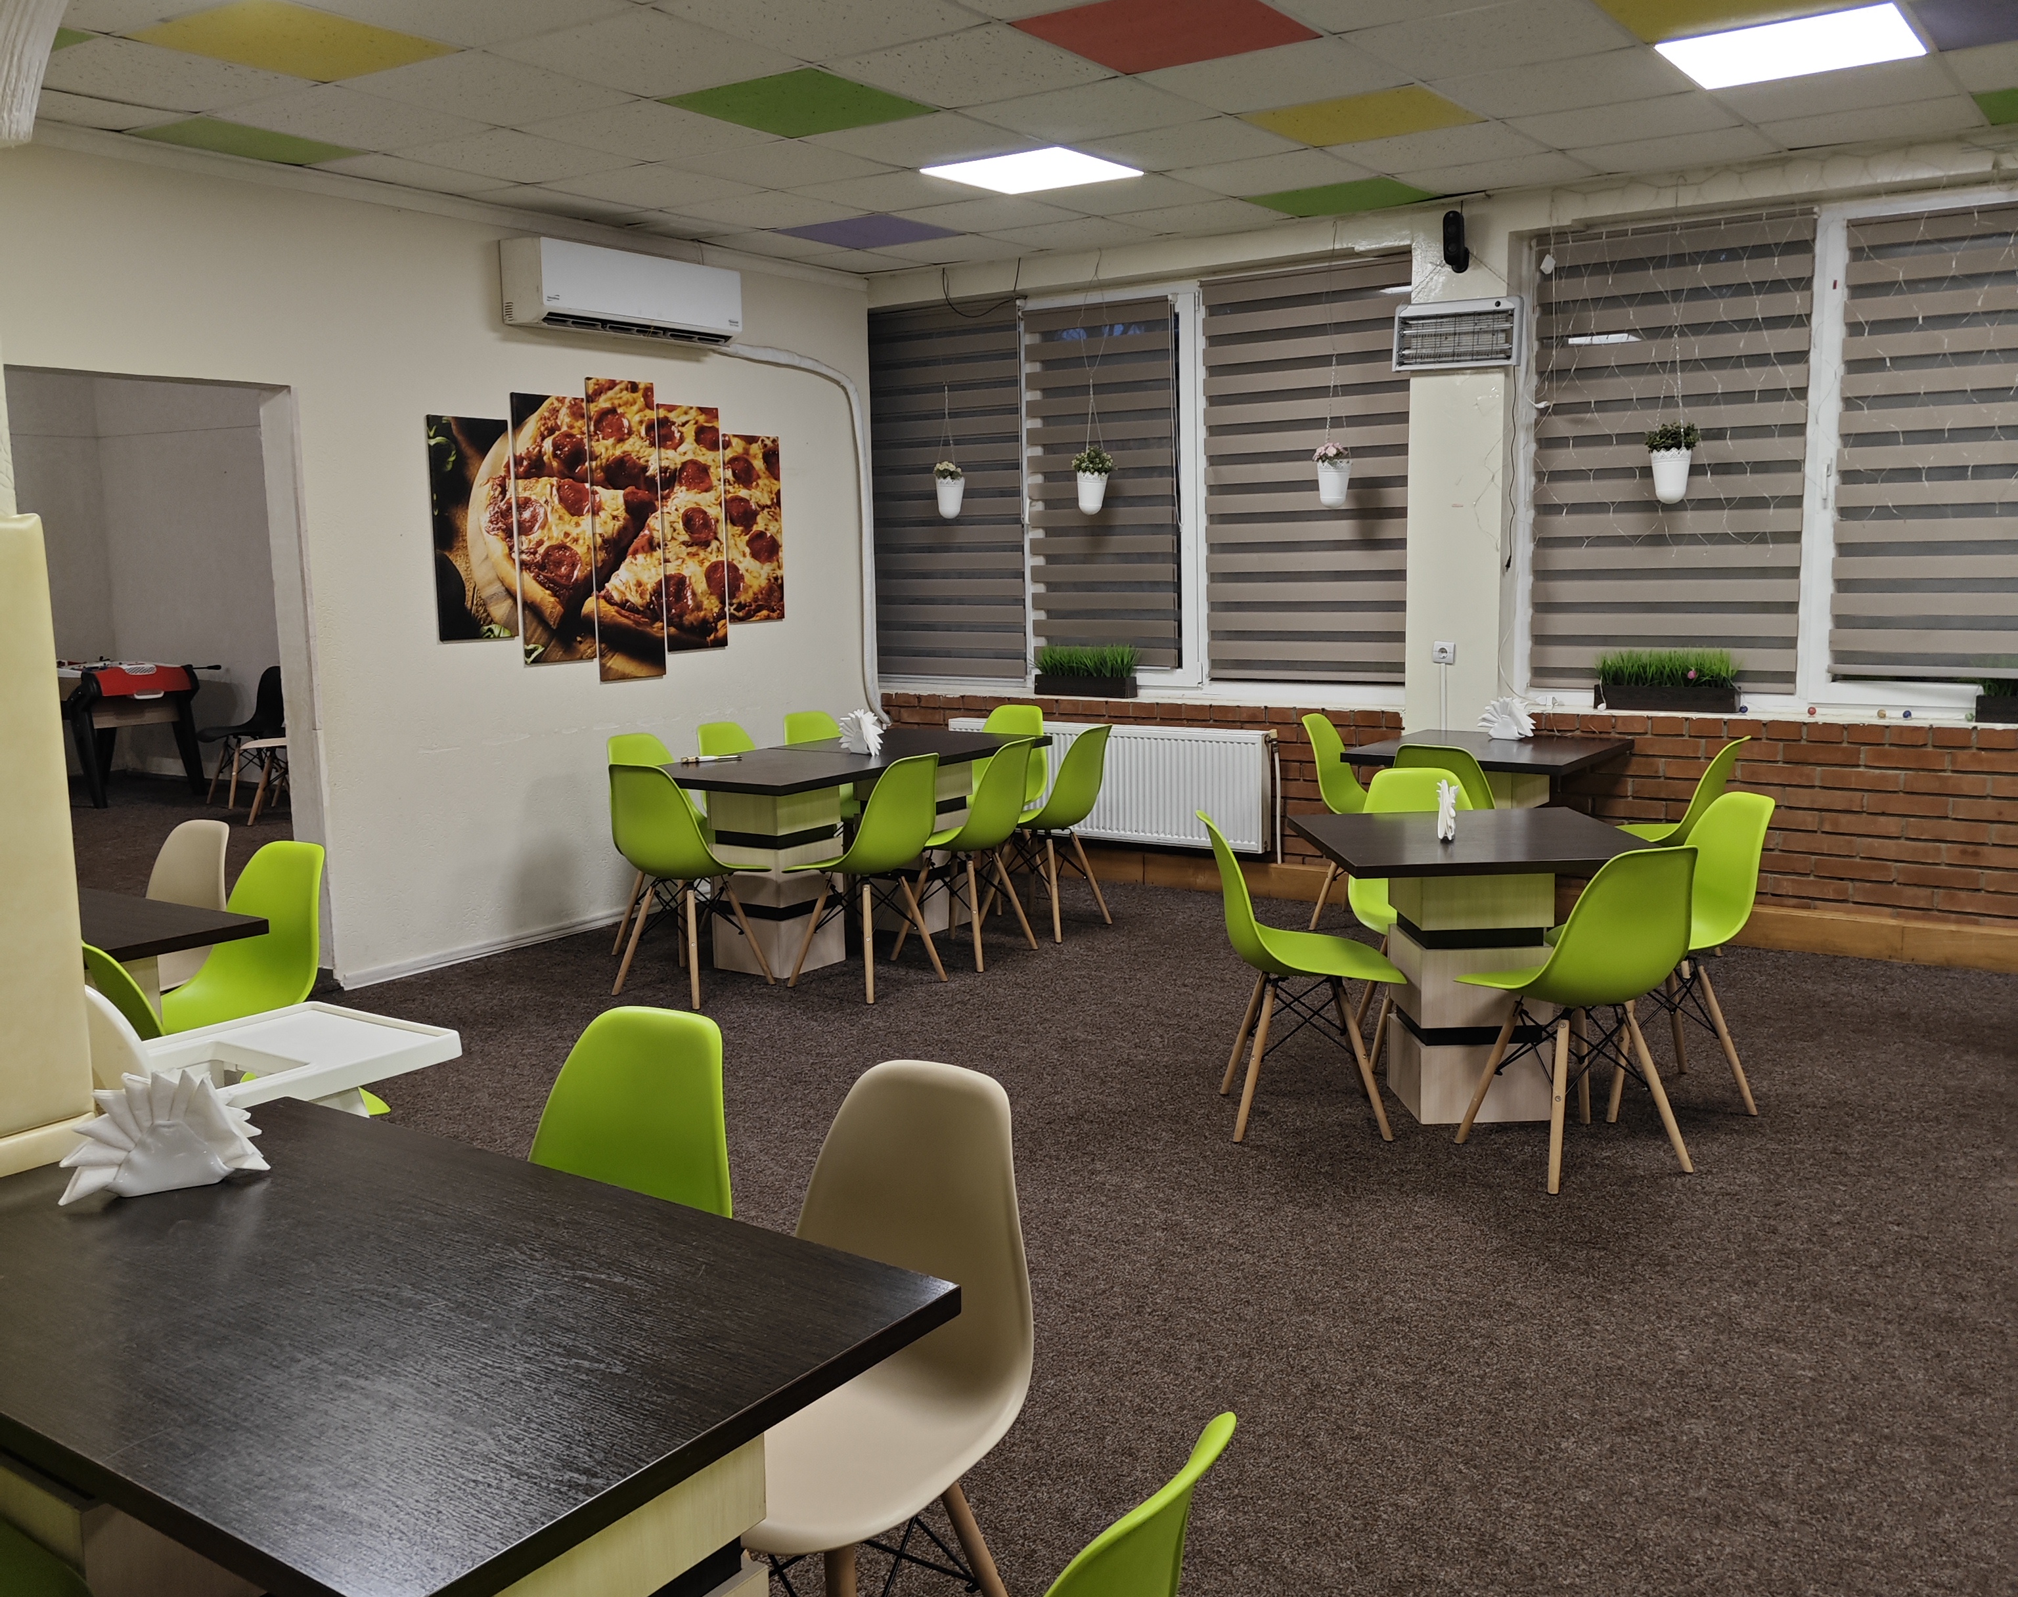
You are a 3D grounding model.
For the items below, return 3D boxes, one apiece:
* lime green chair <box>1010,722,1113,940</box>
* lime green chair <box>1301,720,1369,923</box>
[{"bbox_3d":[0.144,0.108,6.921,0.515,0.800,0.455,4,10,34],"label":"lime green chair"},{"bbox_3d":[1.419,0.092,7.013,0.510,0.805,0.455,3,9,29],"label":"lime green chair"}]

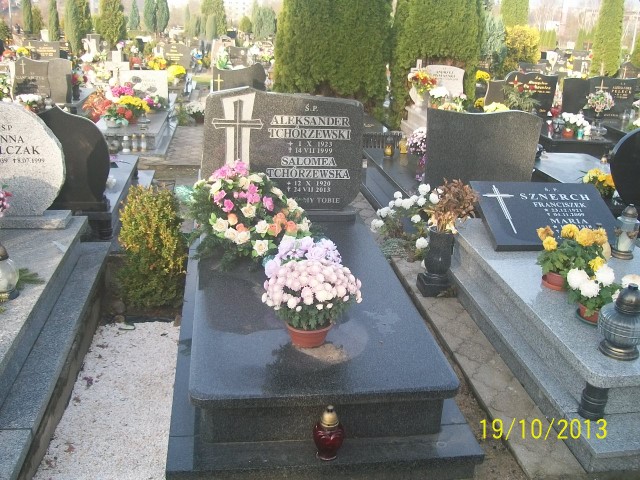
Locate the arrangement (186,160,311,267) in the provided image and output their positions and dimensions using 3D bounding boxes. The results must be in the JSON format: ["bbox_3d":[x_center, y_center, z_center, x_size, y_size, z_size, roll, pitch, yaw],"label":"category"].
[{"bbox_3d":[-0.356,-0.143,3.291,0.600,0.380,0.500,-1,20,-9],"label":"arrangement"}]

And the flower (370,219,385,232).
[{"bbox_3d":[0.371,-0.094,4.300,0.085,0.070,0.085,0,64,-9],"label":"flower"}]

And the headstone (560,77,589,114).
[{"bbox_3d":[3.010,-1.713,7.920,0.328,0.441,0.113,0,20,-9],"label":"headstone"}]

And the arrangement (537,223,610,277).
[{"bbox_3d":[1.175,0.023,3.075,0.310,0.200,0.265,0,20,-9],"label":"arrangement"}]

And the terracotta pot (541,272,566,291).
[{"bbox_3d":[1.088,0.167,3.068,0.120,0.090,0.120,3,20,-1],"label":"terracotta pot"}]

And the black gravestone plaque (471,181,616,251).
[{"bbox_3d":[1.365,-0.146,3.995,0.810,0.045,0.600,0,41,-7],"label":"black gravestone plaque"}]

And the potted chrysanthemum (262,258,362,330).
[{"bbox_3d":[-0.027,0.183,2.386,0.365,0.250,0.360,-1,20,-9],"label":"potted chrysanthemum"}]

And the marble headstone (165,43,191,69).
[{"bbox_3d":[-3.276,-4.223,15.300,0.620,0.620,0.100,0,19,-9],"label":"marble headstone"}]

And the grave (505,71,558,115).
[{"bbox_3d":[2.459,-1.728,7.831,0.641,0.504,0.113,0,20,-9],"label":"grave"}]

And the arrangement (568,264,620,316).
[{"bbox_3d":[1.126,0.176,2.723,0.220,0.175,0.205,0,20,-9],"label":"arrangement"}]

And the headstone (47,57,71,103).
[{"bbox_3d":[-3.587,-2.205,9.200,0.340,0.610,0.100,0,19,-9],"label":"headstone"}]

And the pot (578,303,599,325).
[{"bbox_3d":[1.193,0.297,2.890,0.155,0.105,0.155,2,19,-1],"label":"pot"}]

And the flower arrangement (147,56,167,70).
[{"bbox_3d":[-3.316,-3.570,13.500,0.410,0.320,0.380,0,19,-9],"label":"flower arrangement"}]

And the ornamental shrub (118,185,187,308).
[{"bbox_3d":[-0.866,0.011,3.444,0.345,0.620,0.335,0,20,-9],"label":"ornamental shrub"}]

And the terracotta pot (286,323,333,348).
[{"bbox_3d":[-0.040,0.328,2.444,0.173,0.098,0.173,2,20,-1],"label":"terracotta pot"}]

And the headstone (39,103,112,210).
[{"bbox_3d":[-1.504,-0.470,3.838,0.590,0.600,0.140,0,20,-9],"label":"headstone"}]

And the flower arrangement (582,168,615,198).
[{"bbox_3d":[1.970,-0.414,4.678,0.250,0.190,0.230,0,20,-9],"label":"flower arrangement"}]

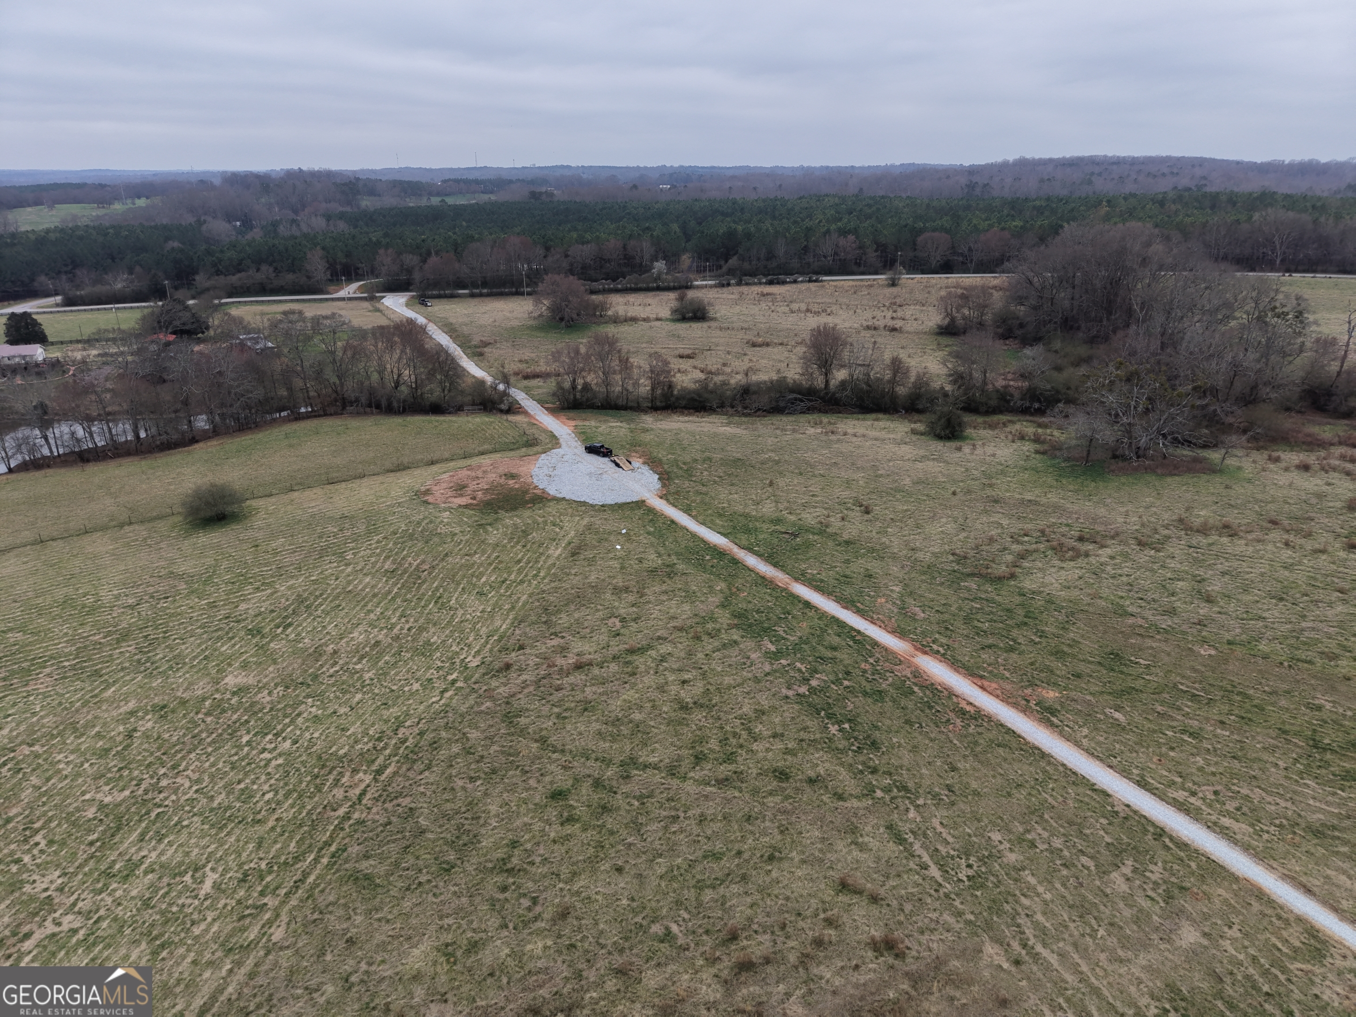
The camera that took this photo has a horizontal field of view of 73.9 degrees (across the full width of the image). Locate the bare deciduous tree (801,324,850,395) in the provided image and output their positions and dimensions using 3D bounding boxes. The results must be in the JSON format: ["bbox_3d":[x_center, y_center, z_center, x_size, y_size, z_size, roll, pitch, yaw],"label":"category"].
[{"bbox_3d":[36.020,-35.700,217.250,11.750,17.620,11.750,0,21,0],"label":"bare deciduous tree"}]

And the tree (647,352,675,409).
[{"bbox_3d":[-4.020,-29.980,211.270,6.710,13.370,6.710,0,21,0],"label":"tree"}]

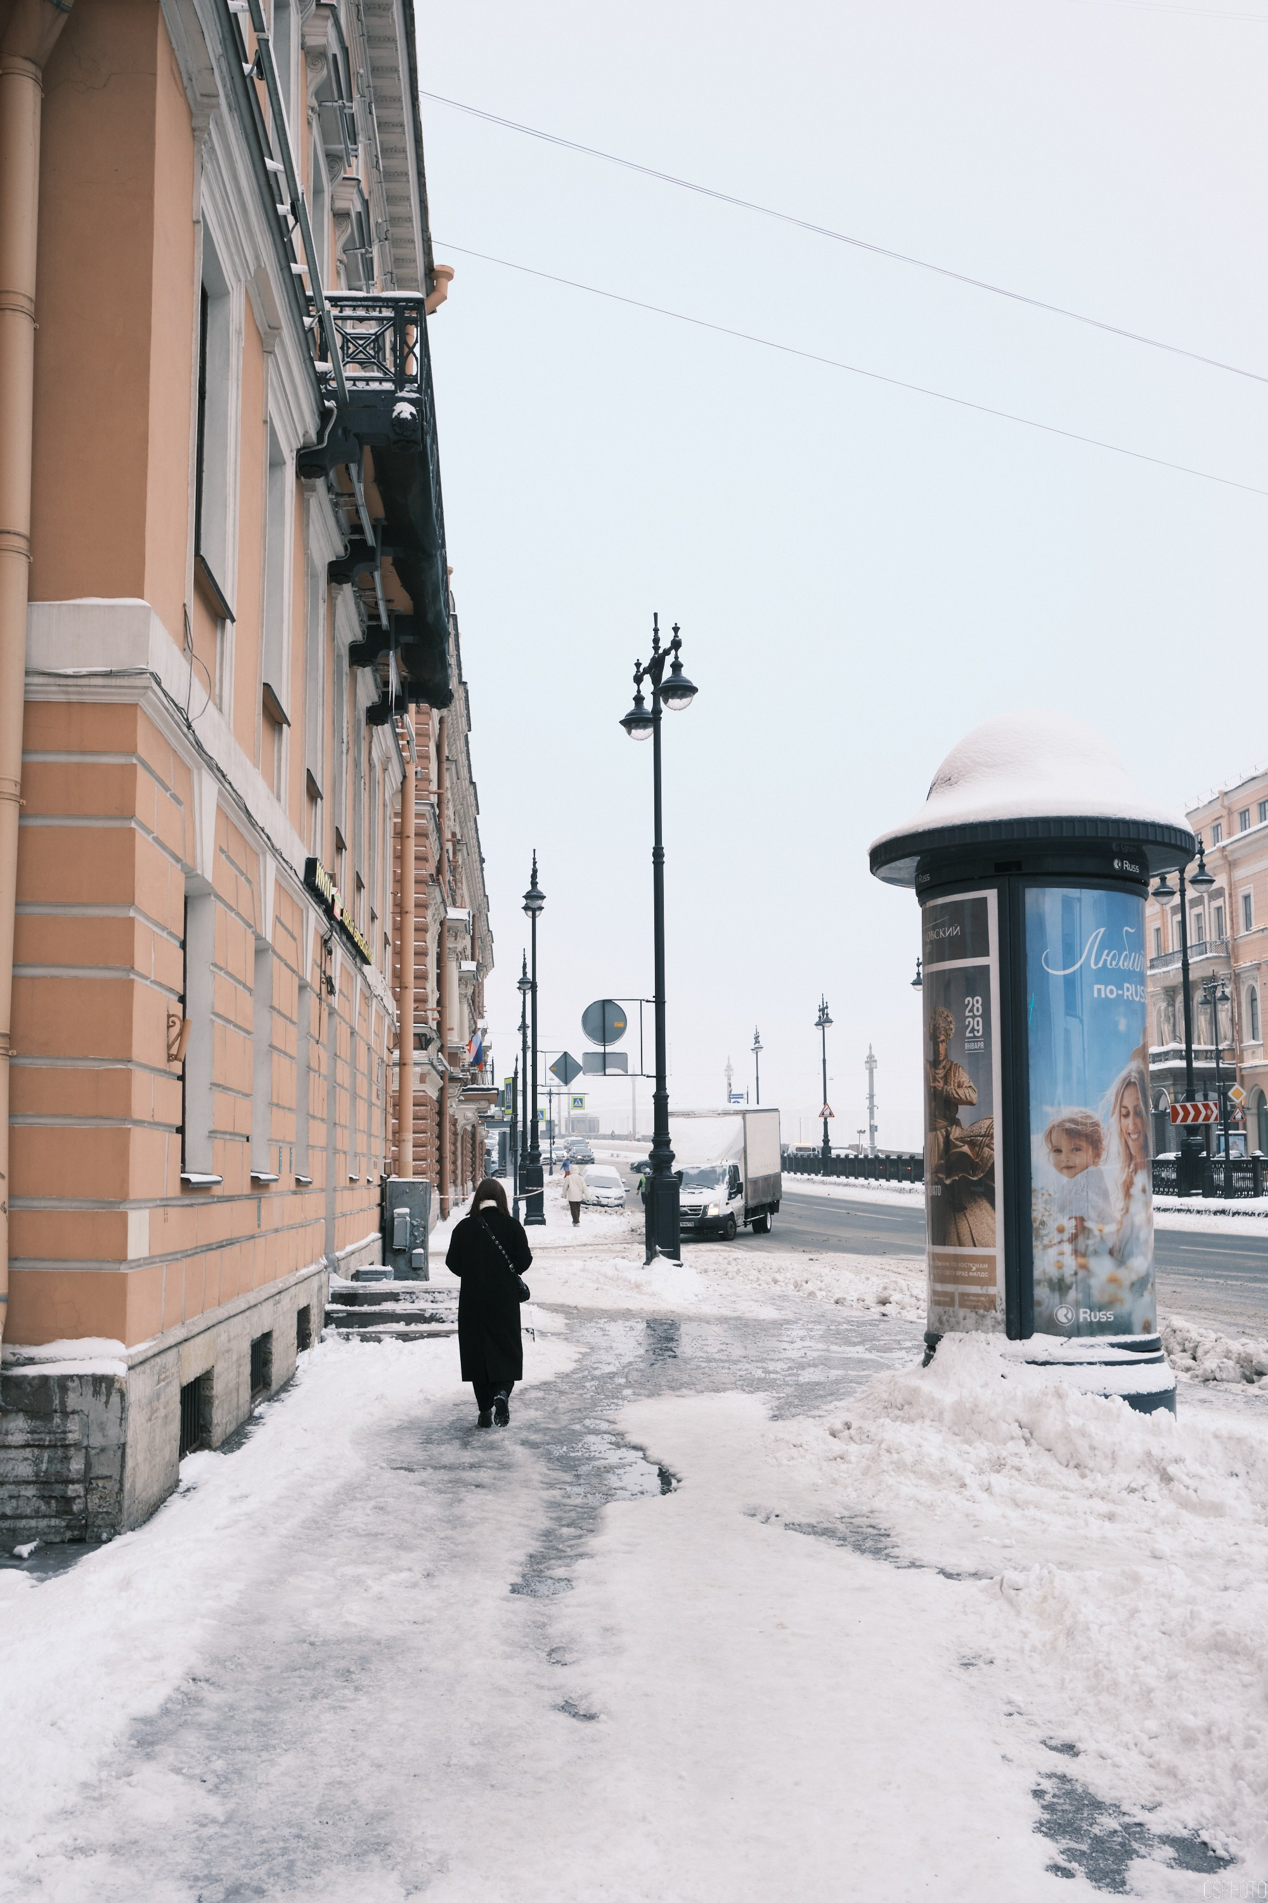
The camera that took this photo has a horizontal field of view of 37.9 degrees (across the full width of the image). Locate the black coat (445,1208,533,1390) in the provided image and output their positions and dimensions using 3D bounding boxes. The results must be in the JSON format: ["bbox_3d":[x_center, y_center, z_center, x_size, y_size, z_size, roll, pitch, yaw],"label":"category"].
[{"bbox_3d":[-0.986,2.340,12.581,0.575,1.191,0.400,0,-7,-3],"label":"black coat"}]

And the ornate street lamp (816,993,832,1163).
[{"bbox_3d":[10.830,7.452,104.851,0.650,10.057,2.600,1,-7,-15],"label":"ornate street lamp"}]

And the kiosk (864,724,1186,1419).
[{"bbox_3d":[2.718,0.732,12.509,2.160,4.780,2.160,-2,-7,12],"label":"kiosk"}]

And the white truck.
[{"bbox_3d":[2.084,5.787,47.934,2.200,3.170,6.100,-3,-5,17],"label":"white truck"}]

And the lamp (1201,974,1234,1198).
[{"bbox_3d":[30.667,6.428,96.901,0.700,10.970,2.850,0,-7,-5],"label":"lamp"}]

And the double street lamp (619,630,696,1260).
[{"bbox_3d":[0.412,-0.265,28.838,0.650,10.291,2.700,1,-7,-16],"label":"double street lamp"}]

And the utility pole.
[{"bbox_3d":[21.549,13.651,167.549,1.100,10.477,1.100,-1,-7,6],"label":"utility pole"}]

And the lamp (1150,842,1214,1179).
[{"bbox_3d":[14.415,1.510,48.151,0.700,9.710,2.850,1,-7,-11],"label":"lamp"}]

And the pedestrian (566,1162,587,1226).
[{"bbox_3d":[-1.666,7.012,53.145,0.600,1.720,0.420,0,-7,-3],"label":"pedestrian"}]

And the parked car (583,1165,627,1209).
[{"bbox_3d":[-1.161,8.953,69.429,1.750,1.500,4.200,0,-7,-2],"label":"parked car"}]

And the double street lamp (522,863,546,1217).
[{"bbox_3d":[-2.854,2.424,53.390,0.700,10.870,2.850,0,-7,-4],"label":"double street lamp"}]

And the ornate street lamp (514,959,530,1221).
[{"bbox_3d":[-4.631,5.276,78.329,0.700,10.820,2.850,0,-7,-4],"label":"ornate street lamp"}]

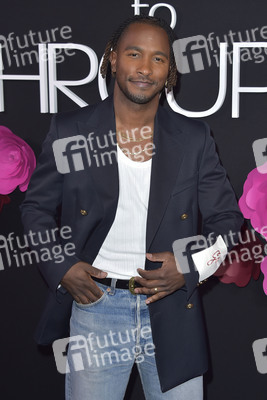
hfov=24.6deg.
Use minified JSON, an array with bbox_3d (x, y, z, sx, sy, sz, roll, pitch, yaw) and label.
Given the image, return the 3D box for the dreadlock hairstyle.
[{"bbox_3d":[0.028,-0.428,1.770,0.222,0.220,0.220,5,9,-12],"label":"dreadlock hairstyle"}]

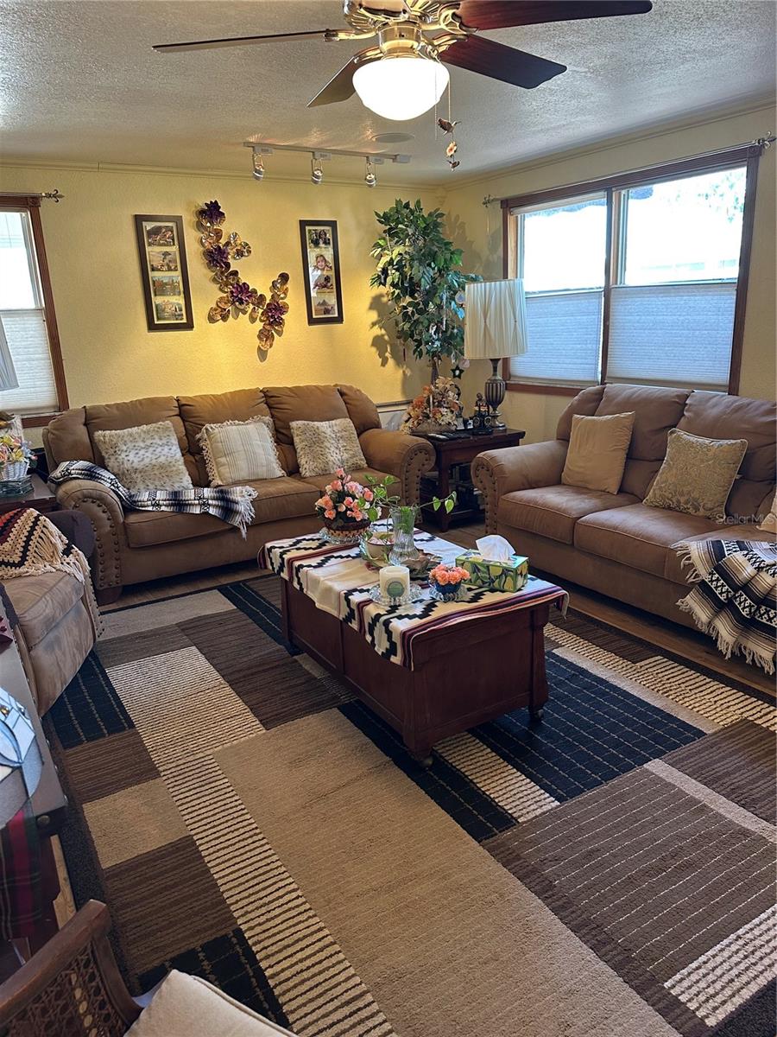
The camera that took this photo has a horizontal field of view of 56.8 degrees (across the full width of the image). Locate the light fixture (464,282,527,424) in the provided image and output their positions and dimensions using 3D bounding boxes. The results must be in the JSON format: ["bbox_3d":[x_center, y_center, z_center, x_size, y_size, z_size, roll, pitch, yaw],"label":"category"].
[{"bbox_3d":[0.739,-1.112,4.926,0.419,0.987,0.419,-2,16,1],"label":"light fixture"}]

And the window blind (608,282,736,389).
[{"bbox_3d":[1.665,-1.092,4.319,0.044,0.596,0.882,-13,19,-31],"label":"window blind"}]

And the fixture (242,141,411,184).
[{"bbox_3d":[-0.348,-2.227,4.563,1.200,0.200,0.100,-13,19,-32],"label":"fixture"}]

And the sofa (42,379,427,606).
[{"bbox_3d":[-0.907,-0.286,4.603,2.250,0.990,0.970,-11,18,-26],"label":"sofa"}]

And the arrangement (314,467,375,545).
[{"bbox_3d":[-0.190,-0.064,3.281,0.265,0.296,0.260,-3,16,-3],"label":"arrangement"}]

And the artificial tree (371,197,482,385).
[{"bbox_3d":[0.306,-1.265,5.600,0.820,2.210,0.780,-2,16,4],"label":"artificial tree"}]

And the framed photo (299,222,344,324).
[{"bbox_3d":[-0.490,-1.809,5.308,0.297,0.721,0.023,-13,19,-31],"label":"framed photo"}]

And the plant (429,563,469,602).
[{"bbox_3d":[0.214,0.218,2.590,0.140,0.105,0.140,-2,16,4],"label":"plant"}]

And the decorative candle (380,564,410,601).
[{"bbox_3d":[0.021,0.213,2.416,0.100,0.090,0.100,-3,16,0],"label":"decorative candle"}]

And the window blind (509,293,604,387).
[{"bbox_3d":[1.197,-1.315,5.258,0.050,0.620,0.860,-13,19,-32],"label":"window blind"}]

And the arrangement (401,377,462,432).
[{"bbox_3d":[0.316,-0.784,5.109,0.400,0.350,0.310,-2,16,4],"label":"arrangement"}]

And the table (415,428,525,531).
[{"bbox_3d":[0.496,-0.312,5.055,0.647,0.597,0.611,-11,18,-26],"label":"table"}]

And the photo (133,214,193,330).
[{"bbox_3d":[-1.466,-1.602,4.710,0.303,0.709,0.023,-13,19,-31],"label":"photo"}]

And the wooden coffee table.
[{"bbox_3d":[0.066,0.414,2.829,0.604,0.506,1.077,-12,19,-29],"label":"wooden coffee table"}]

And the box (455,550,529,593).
[{"bbox_3d":[0.386,0.192,2.669,0.225,0.096,0.125,6,18,27],"label":"box"}]

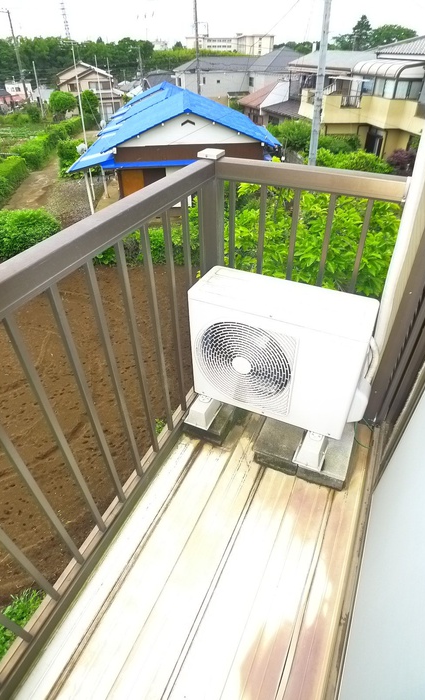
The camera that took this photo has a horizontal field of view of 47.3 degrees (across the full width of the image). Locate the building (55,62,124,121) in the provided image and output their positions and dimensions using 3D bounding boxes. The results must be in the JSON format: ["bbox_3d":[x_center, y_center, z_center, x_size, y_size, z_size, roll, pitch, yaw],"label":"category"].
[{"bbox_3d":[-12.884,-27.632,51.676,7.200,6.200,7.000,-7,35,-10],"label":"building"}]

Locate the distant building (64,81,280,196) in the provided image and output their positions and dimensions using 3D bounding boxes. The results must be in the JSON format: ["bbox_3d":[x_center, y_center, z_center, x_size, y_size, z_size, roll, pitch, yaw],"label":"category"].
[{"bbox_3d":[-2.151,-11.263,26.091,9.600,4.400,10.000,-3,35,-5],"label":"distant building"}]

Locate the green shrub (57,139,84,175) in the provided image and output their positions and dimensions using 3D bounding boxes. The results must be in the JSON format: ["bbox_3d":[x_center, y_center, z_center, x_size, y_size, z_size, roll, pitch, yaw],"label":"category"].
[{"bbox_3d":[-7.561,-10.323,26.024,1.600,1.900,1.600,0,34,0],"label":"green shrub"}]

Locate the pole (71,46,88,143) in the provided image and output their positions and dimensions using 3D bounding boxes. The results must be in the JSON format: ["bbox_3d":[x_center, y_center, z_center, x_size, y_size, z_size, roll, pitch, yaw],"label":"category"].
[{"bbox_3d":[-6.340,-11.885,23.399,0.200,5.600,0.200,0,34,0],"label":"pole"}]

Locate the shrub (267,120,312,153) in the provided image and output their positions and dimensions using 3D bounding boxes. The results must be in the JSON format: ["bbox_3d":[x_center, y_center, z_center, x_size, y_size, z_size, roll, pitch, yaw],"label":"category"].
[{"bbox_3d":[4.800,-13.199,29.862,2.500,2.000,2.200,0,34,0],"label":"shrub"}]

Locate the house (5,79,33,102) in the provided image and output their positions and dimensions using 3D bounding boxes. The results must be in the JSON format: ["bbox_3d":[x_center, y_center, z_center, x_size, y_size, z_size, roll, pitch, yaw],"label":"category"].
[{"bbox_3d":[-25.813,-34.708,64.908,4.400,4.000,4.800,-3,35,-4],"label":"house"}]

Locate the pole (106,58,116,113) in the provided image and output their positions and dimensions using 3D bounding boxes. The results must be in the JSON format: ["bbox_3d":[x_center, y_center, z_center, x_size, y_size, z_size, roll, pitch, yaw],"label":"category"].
[{"bbox_3d":[-8.636,-22.530,41.495,0.250,4.600,0.250,0,34,0],"label":"pole"}]

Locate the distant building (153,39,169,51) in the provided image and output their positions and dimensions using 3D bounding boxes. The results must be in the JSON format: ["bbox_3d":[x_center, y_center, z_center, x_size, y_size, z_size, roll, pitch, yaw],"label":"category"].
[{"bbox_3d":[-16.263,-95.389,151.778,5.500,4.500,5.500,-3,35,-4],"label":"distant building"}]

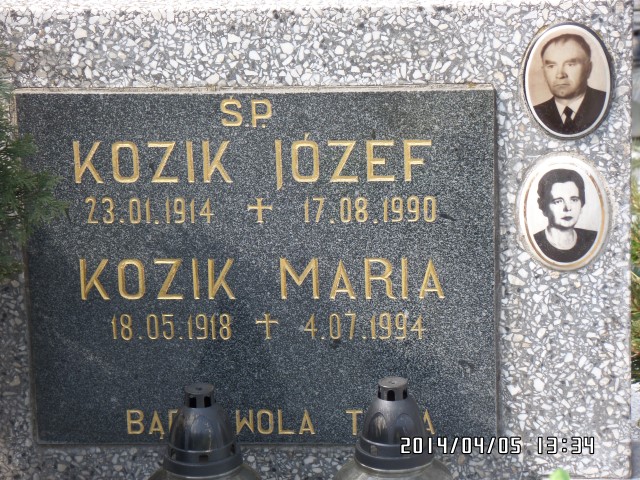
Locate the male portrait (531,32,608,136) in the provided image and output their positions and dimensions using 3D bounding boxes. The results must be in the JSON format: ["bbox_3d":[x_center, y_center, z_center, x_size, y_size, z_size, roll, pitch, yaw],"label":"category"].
[{"bbox_3d":[0.249,-0.156,2.603,0.080,0.108,0.010,0,16,5],"label":"male portrait"}]

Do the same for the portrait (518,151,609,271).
[{"bbox_3d":[0.247,-0.028,2.644,0.092,0.122,0.013,0,16,5],"label":"portrait"}]

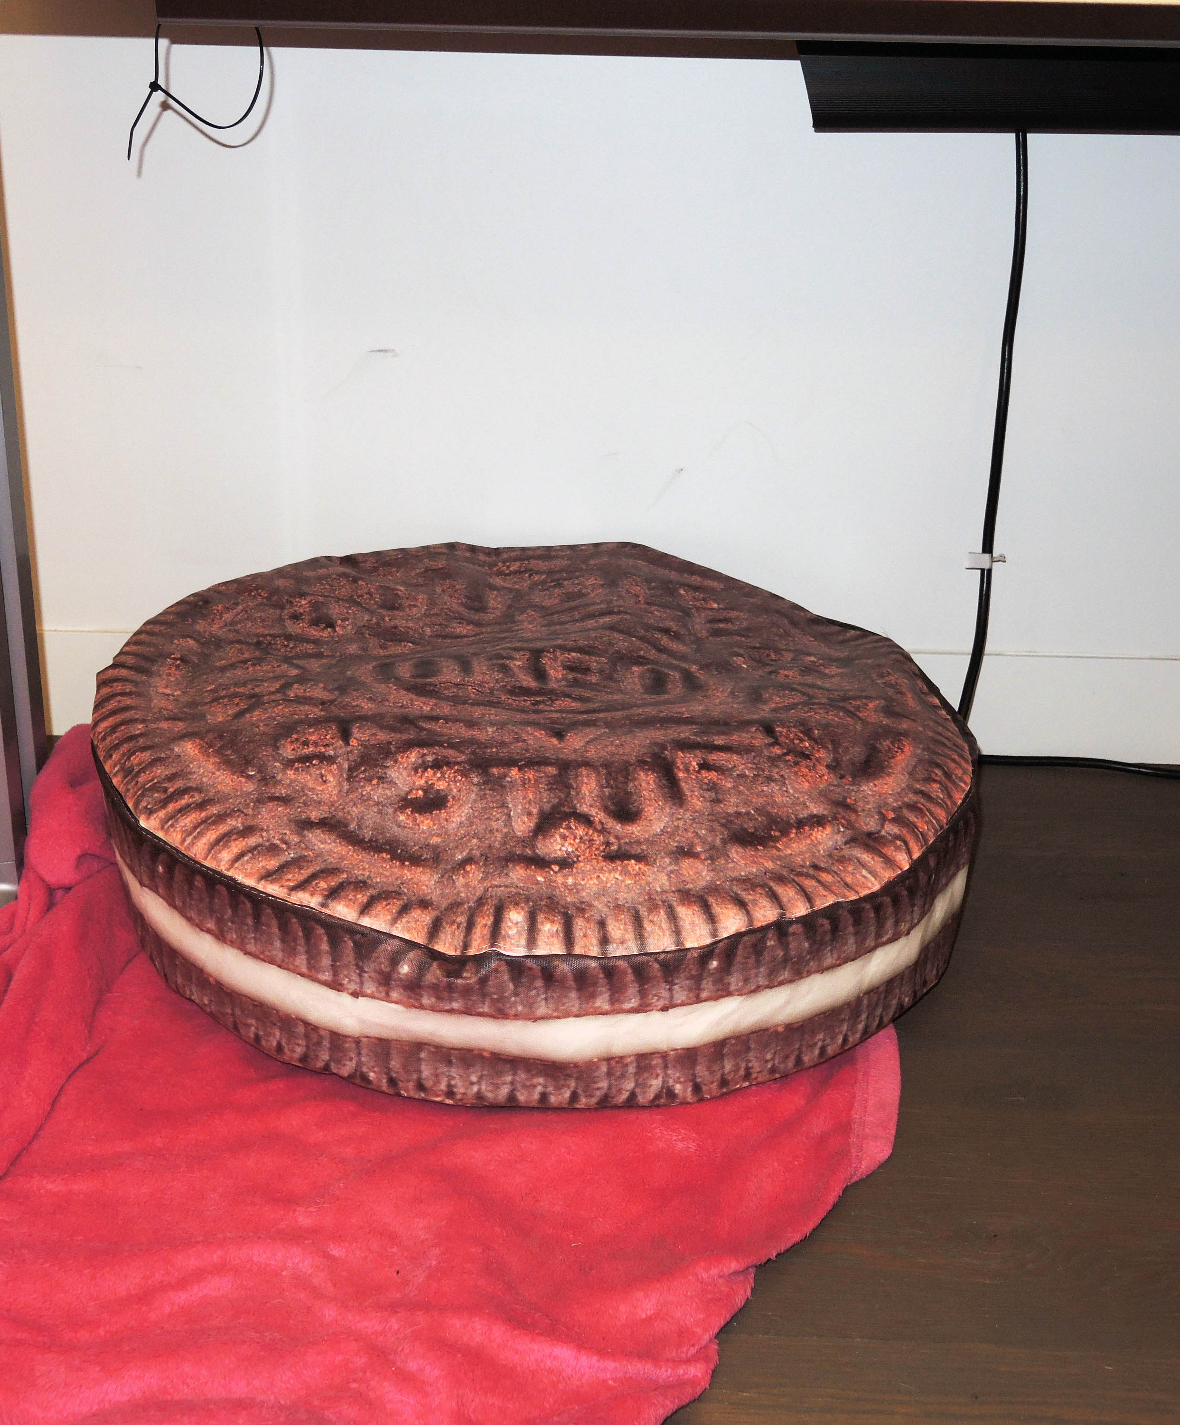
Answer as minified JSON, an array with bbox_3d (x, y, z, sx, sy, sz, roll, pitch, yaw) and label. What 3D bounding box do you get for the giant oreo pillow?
[{"bbox_3d":[-0.040,0.044,1.374,0.648,0.122,0.645,4,26,-2],"label":"giant oreo pillow"}]

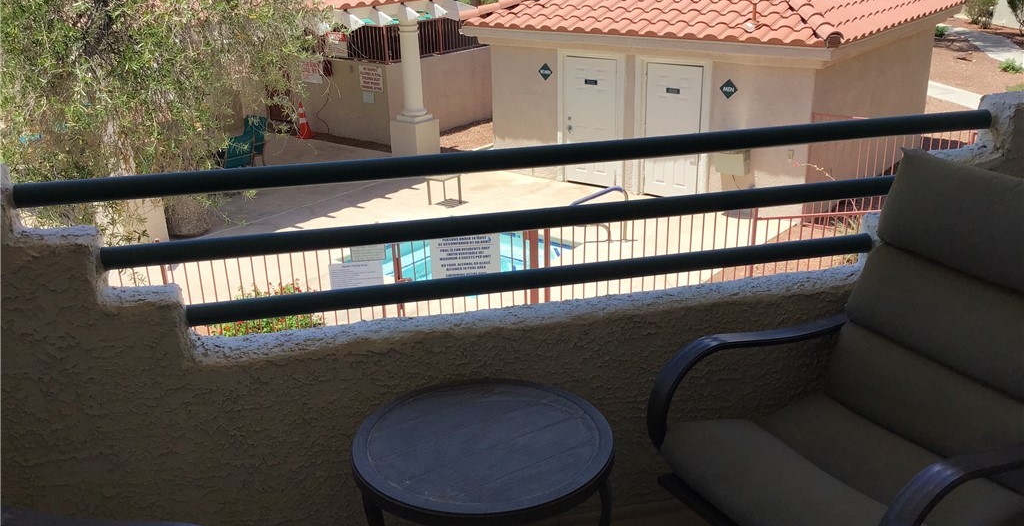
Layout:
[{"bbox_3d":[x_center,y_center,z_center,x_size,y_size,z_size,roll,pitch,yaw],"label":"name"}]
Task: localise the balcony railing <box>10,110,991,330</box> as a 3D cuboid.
[{"bbox_3d":[0.092,-0.105,2.143,2.280,0.355,0.050,-6,21,-10],"label":"balcony railing"}]

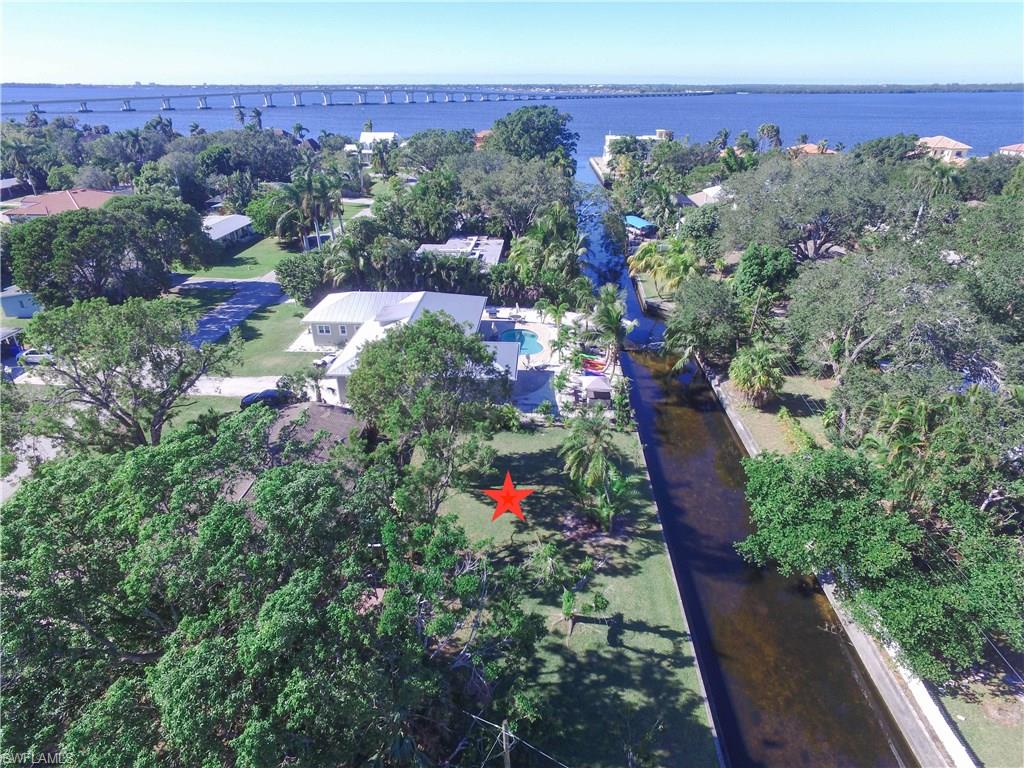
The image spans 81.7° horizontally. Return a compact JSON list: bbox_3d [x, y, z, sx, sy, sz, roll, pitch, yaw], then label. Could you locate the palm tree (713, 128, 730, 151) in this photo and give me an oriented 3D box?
[{"bbox_3d":[72.000,-79.629,200.760,4.500,12.000,4.500,0,27,0],"label":"palm tree"}]

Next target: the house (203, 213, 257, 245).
[{"bbox_3d":[-55.500,-27.736,109.263,10.000,3.700,17.000,1,27,3],"label":"house"}]

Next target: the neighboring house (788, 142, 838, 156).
[{"bbox_3d":[115.500,-87.526,224.703,14.000,6.000,15.000,1,27,3],"label":"neighboring house"}]

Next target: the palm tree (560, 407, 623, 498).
[{"bbox_3d":[5.400,5.238,40.435,4.300,7.100,4.300,1,27,3],"label":"palm tree"}]

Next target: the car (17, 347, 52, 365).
[{"bbox_3d":[-50.450,-3.113,63.108,4.400,1.500,1.800,0,27,0],"label":"car"}]

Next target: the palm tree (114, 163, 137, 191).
[{"bbox_3d":[-104.500,-56.684,160.828,5.600,7.500,5.600,0,27,0],"label":"palm tree"}]

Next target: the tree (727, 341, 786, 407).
[{"bbox_3d":[22.200,-0.974,53.413,4.700,6.100,4.700,0,27,0],"label":"tree"}]

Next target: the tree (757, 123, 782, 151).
[{"bbox_3d":[87.000,-79.065,197.679,6.500,13.800,6.000,0,27,0],"label":"tree"}]

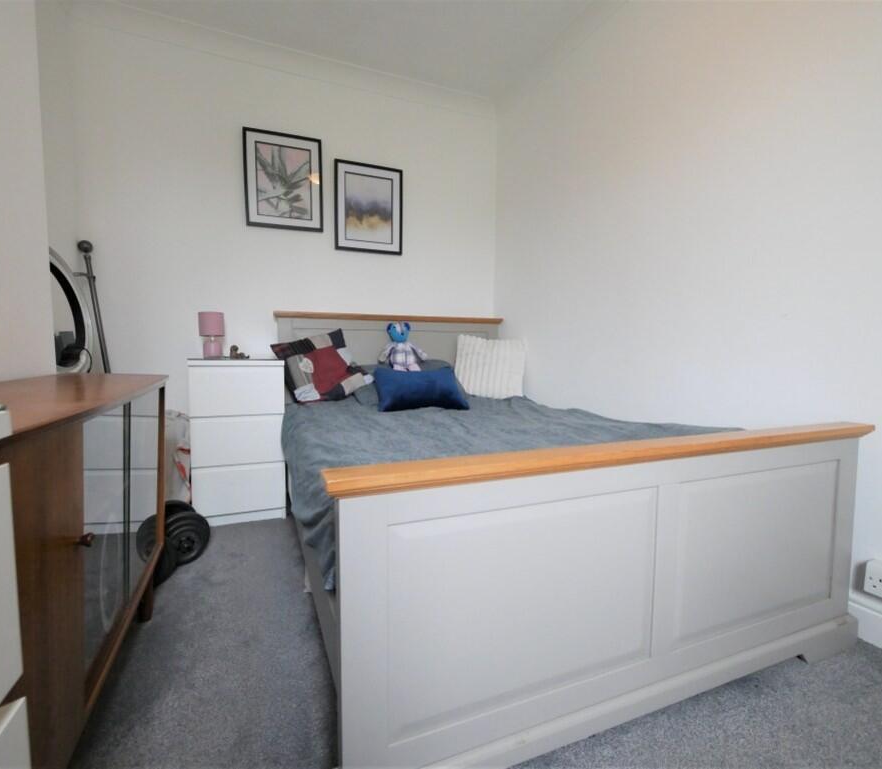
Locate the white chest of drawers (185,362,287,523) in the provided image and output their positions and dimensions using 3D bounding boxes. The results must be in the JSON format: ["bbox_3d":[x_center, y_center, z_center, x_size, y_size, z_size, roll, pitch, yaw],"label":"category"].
[{"bbox_3d":[-1.043,0.270,2.233,0.413,0.795,0.480,-1,4,-17],"label":"white chest of drawers"}]

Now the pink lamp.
[{"bbox_3d":[-1.176,-0.254,2.126,0.120,0.240,0.120,-1,4,-22],"label":"pink lamp"}]

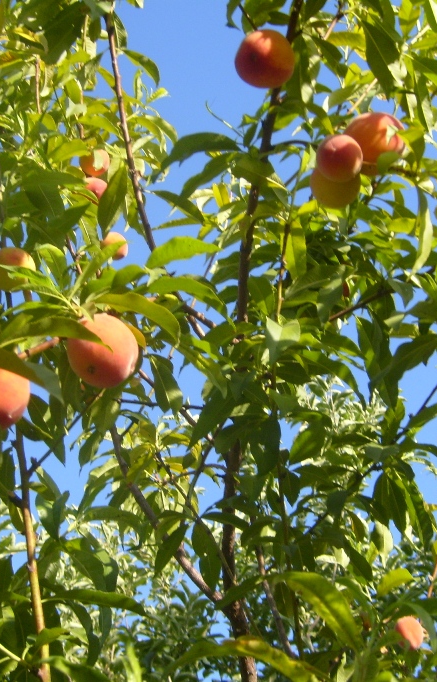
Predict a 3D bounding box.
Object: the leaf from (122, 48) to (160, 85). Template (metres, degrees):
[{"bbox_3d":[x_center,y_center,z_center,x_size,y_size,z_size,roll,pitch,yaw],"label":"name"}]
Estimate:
[{"bbox_3d":[-0.149,-0.537,1.800,0.020,0.115,0.025,-50,-23,25],"label":"leaf"}]

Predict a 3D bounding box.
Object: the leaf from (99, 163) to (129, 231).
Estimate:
[{"bbox_3d":[-0.189,-0.256,1.650,0.042,0.125,0.030,21,-9,4],"label":"leaf"}]

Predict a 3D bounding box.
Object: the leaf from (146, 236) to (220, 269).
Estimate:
[{"bbox_3d":[-0.051,-0.130,1.350,0.110,0.037,0.035,-11,-12,-3],"label":"leaf"}]

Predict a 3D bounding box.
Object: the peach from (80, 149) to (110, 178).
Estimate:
[{"bbox_3d":[-0.268,-0.386,2.000,0.065,0.065,0.065,0,-20,0],"label":"peach"}]

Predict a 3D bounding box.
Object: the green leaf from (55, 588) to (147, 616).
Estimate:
[{"bbox_3d":[-0.137,0.299,1.050,0.110,0.027,0.035,11,-12,3],"label":"green leaf"}]

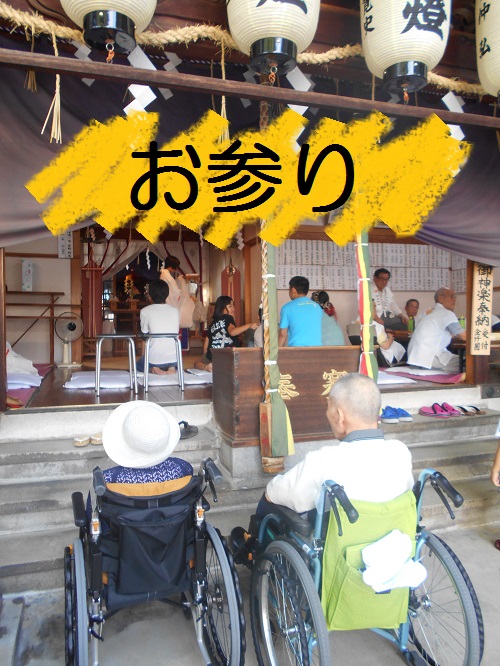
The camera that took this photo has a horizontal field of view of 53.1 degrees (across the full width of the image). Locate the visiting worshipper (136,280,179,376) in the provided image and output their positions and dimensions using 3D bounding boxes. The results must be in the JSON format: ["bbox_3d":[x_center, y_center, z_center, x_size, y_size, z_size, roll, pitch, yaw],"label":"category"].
[{"bbox_3d":[-0.923,-0.078,5.103,0.440,0.931,0.580,-1,2,-20],"label":"visiting worshipper"}]

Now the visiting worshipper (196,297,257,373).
[{"bbox_3d":[-0.260,0.020,5.100,0.480,0.780,0.480,2,4,37],"label":"visiting worshipper"}]

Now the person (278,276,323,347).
[{"bbox_3d":[0.530,-0.095,5.203,0.470,0.969,0.580,-1,2,-21],"label":"person"}]

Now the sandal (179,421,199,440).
[{"bbox_3d":[-0.469,0.688,3.556,0.105,0.075,0.265,1,2,30],"label":"sandal"}]

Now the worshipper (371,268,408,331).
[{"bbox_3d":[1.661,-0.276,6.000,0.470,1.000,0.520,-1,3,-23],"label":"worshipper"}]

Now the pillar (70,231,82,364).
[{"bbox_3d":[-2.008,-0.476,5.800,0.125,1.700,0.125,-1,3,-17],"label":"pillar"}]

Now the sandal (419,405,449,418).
[{"bbox_3d":[1.574,0.657,4.256,0.245,0.085,0.095,1,2,33],"label":"sandal"}]

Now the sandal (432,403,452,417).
[{"bbox_3d":[1.499,0.622,4.000,0.250,0.090,0.100,1,3,27],"label":"sandal"}]

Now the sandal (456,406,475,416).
[{"bbox_3d":[1.852,0.667,4.330,0.090,0.060,0.245,-2,3,-43],"label":"sandal"}]

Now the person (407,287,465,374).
[{"bbox_3d":[1.967,-0.042,5.250,0.600,0.870,0.480,-1,3,-17],"label":"person"}]

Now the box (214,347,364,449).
[{"bbox_3d":[0.321,0.398,3.628,1.079,0.643,0.540,-1,2,-18],"label":"box"}]

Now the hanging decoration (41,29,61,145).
[{"bbox_3d":[-0.910,-1.138,2.300,0.090,0.490,0.070,-1,3,-17],"label":"hanging decoration"}]

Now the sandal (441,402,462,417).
[{"bbox_3d":[1.626,0.617,4.100,0.250,0.090,0.100,1,3,27],"label":"sandal"}]

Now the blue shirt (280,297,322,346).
[{"bbox_3d":[0.510,-0.055,5.000,0.440,0.570,0.260,-1,3,-12],"label":"blue shirt"}]

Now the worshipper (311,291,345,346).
[{"bbox_3d":[0.829,-0.035,5.352,0.430,0.838,0.550,-1,3,-34],"label":"worshipper"}]

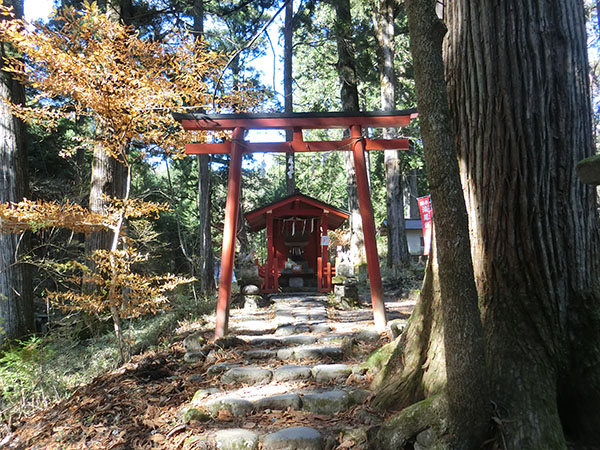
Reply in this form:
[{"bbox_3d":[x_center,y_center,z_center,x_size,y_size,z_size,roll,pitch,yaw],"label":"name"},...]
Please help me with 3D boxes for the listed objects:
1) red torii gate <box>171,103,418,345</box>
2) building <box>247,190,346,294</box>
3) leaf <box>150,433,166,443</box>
[{"bbox_3d":[-0.007,-0.049,5.848,3.299,3.036,0.330,-1,-7,2],"label":"red torii gate"},{"bbox_3d":[-0.116,0.654,13.015,2.805,2.692,3.000,-1,-7,-1],"label":"building"},{"bbox_3d":[-0.967,1.446,2.949,0.100,0.025,0.075,-1,-7,0],"label":"leaf"}]

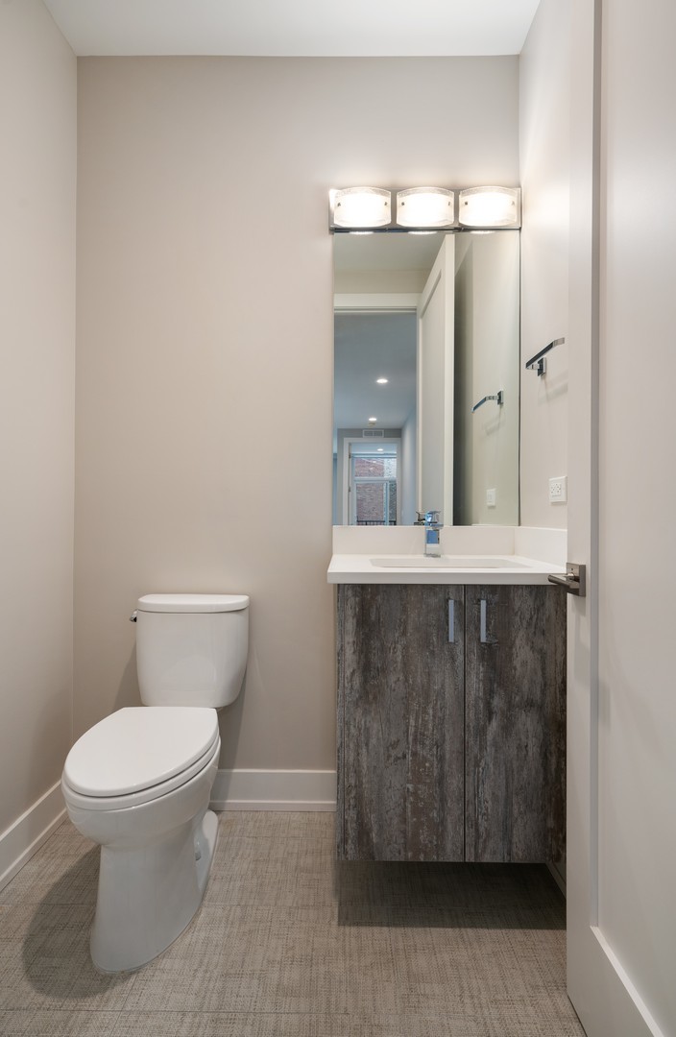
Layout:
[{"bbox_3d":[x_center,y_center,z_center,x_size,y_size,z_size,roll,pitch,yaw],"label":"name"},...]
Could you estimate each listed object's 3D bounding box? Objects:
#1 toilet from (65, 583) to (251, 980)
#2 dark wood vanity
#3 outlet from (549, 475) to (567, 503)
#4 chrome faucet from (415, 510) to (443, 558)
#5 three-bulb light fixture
[{"bbox_3d":[-0.489,0.662,1.487,0.375,0.775,0.730,0,1,1],"label":"toilet"},{"bbox_3d":[0.321,0.517,1.583,0.640,0.704,0.540,0,1,1],"label":"dark wood vanity"},{"bbox_3d":[0.635,-0.082,1.491,0.009,0.070,0.114,0,1,1],"label":"outlet"},{"bbox_3d":[0.321,0.051,1.721,0.050,0.153,0.150,0,1,1],"label":"chrome faucet"},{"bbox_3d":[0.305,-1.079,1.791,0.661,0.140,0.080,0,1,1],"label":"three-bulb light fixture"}]

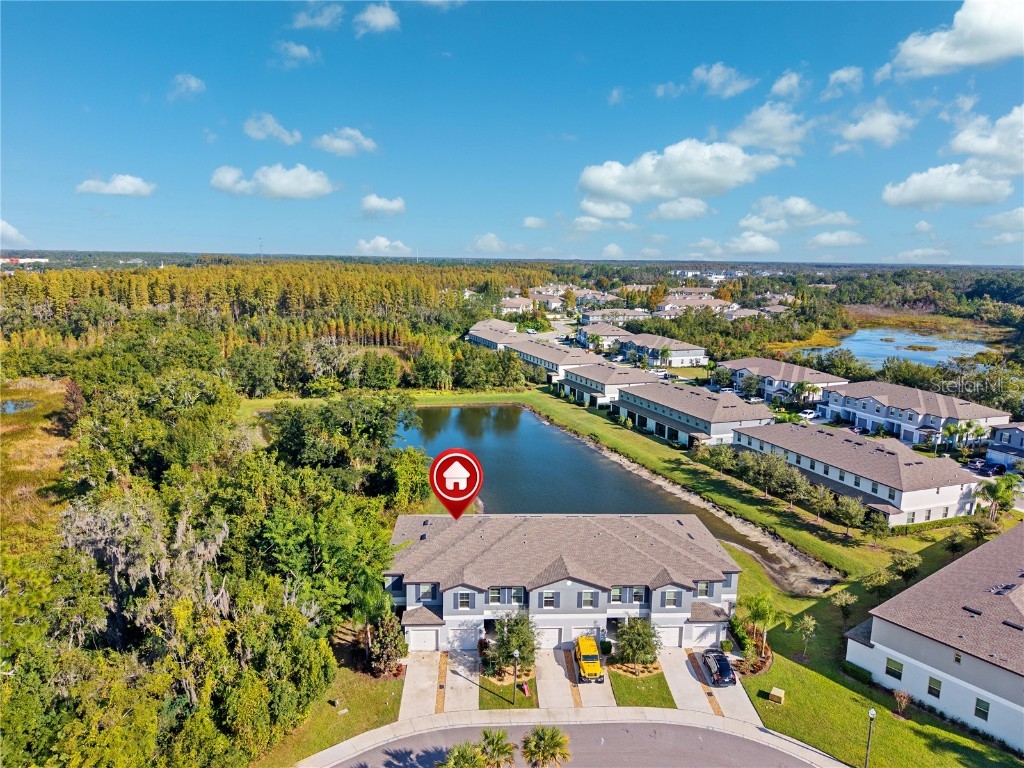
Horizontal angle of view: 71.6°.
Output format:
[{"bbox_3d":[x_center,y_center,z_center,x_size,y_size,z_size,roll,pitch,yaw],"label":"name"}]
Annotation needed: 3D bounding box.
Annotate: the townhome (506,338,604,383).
[{"bbox_3d":[13.250,-8.165,224.911,20.520,8.390,45.180,-3,11,-20],"label":"townhome"}]

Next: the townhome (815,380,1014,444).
[{"bbox_3d":[85.310,5.070,154.400,20.500,8.200,34.800,-3,11,-20],"label":"townhome"}]

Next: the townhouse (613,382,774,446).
[{"bbox_3d":[37.820,5.290,149.130,20.600,8.200,34.800,-3,11,-20],"label":"townhouse"}]

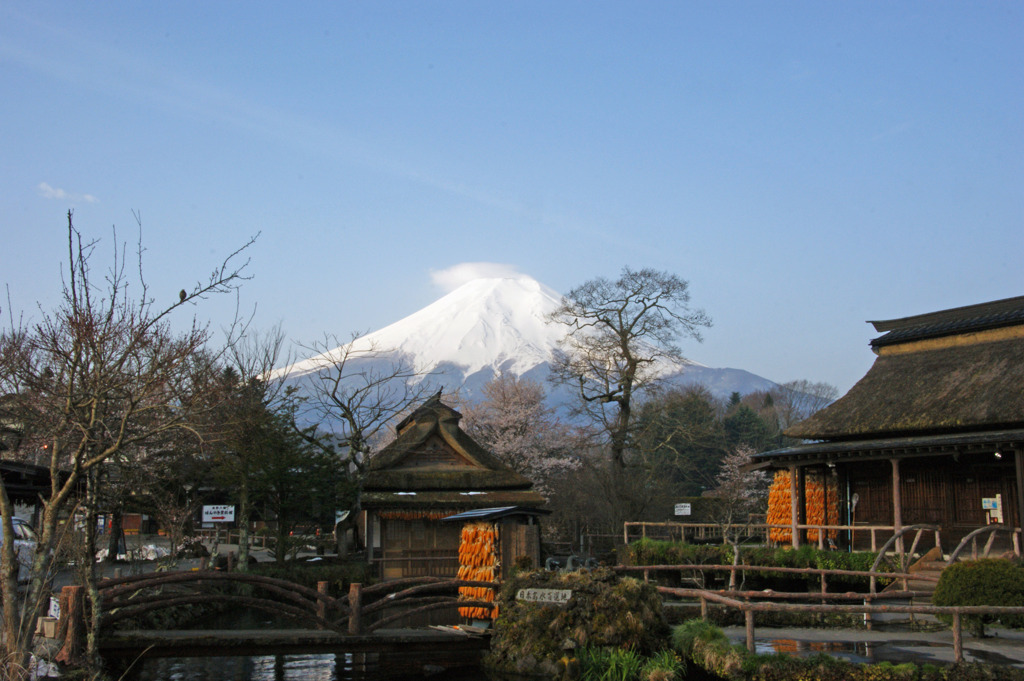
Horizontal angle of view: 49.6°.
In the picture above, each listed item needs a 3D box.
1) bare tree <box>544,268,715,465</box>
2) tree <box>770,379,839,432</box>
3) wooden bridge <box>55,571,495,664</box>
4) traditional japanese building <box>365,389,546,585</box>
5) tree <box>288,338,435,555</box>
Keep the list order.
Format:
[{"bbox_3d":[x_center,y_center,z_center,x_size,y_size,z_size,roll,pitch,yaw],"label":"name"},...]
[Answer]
[{"bbox_3d":[5.521,2.663,52.106,7.700,12.500,7.200,0,-8,0],"label":"bare tree"},{"bbox_3d":[23.870,8.591,89.651,6.800,11.080,6.500,0,-8,0],"label":"tree"},{"bbox_3d":[-3.628,4.427,18.073,7.020,1.330,1.200,1,-8,-5],"label":"wooden bridge"},{"bbox_3d":[-2.050,4.208,31.924,4.900,5.210,5.400,2,-8,-15],"label":"traditional japanese building"},{"bbox_3d":[-4.191,2.805,29.892,4.010,5.990,3.700,0,-8,0],"label":"tree"}]

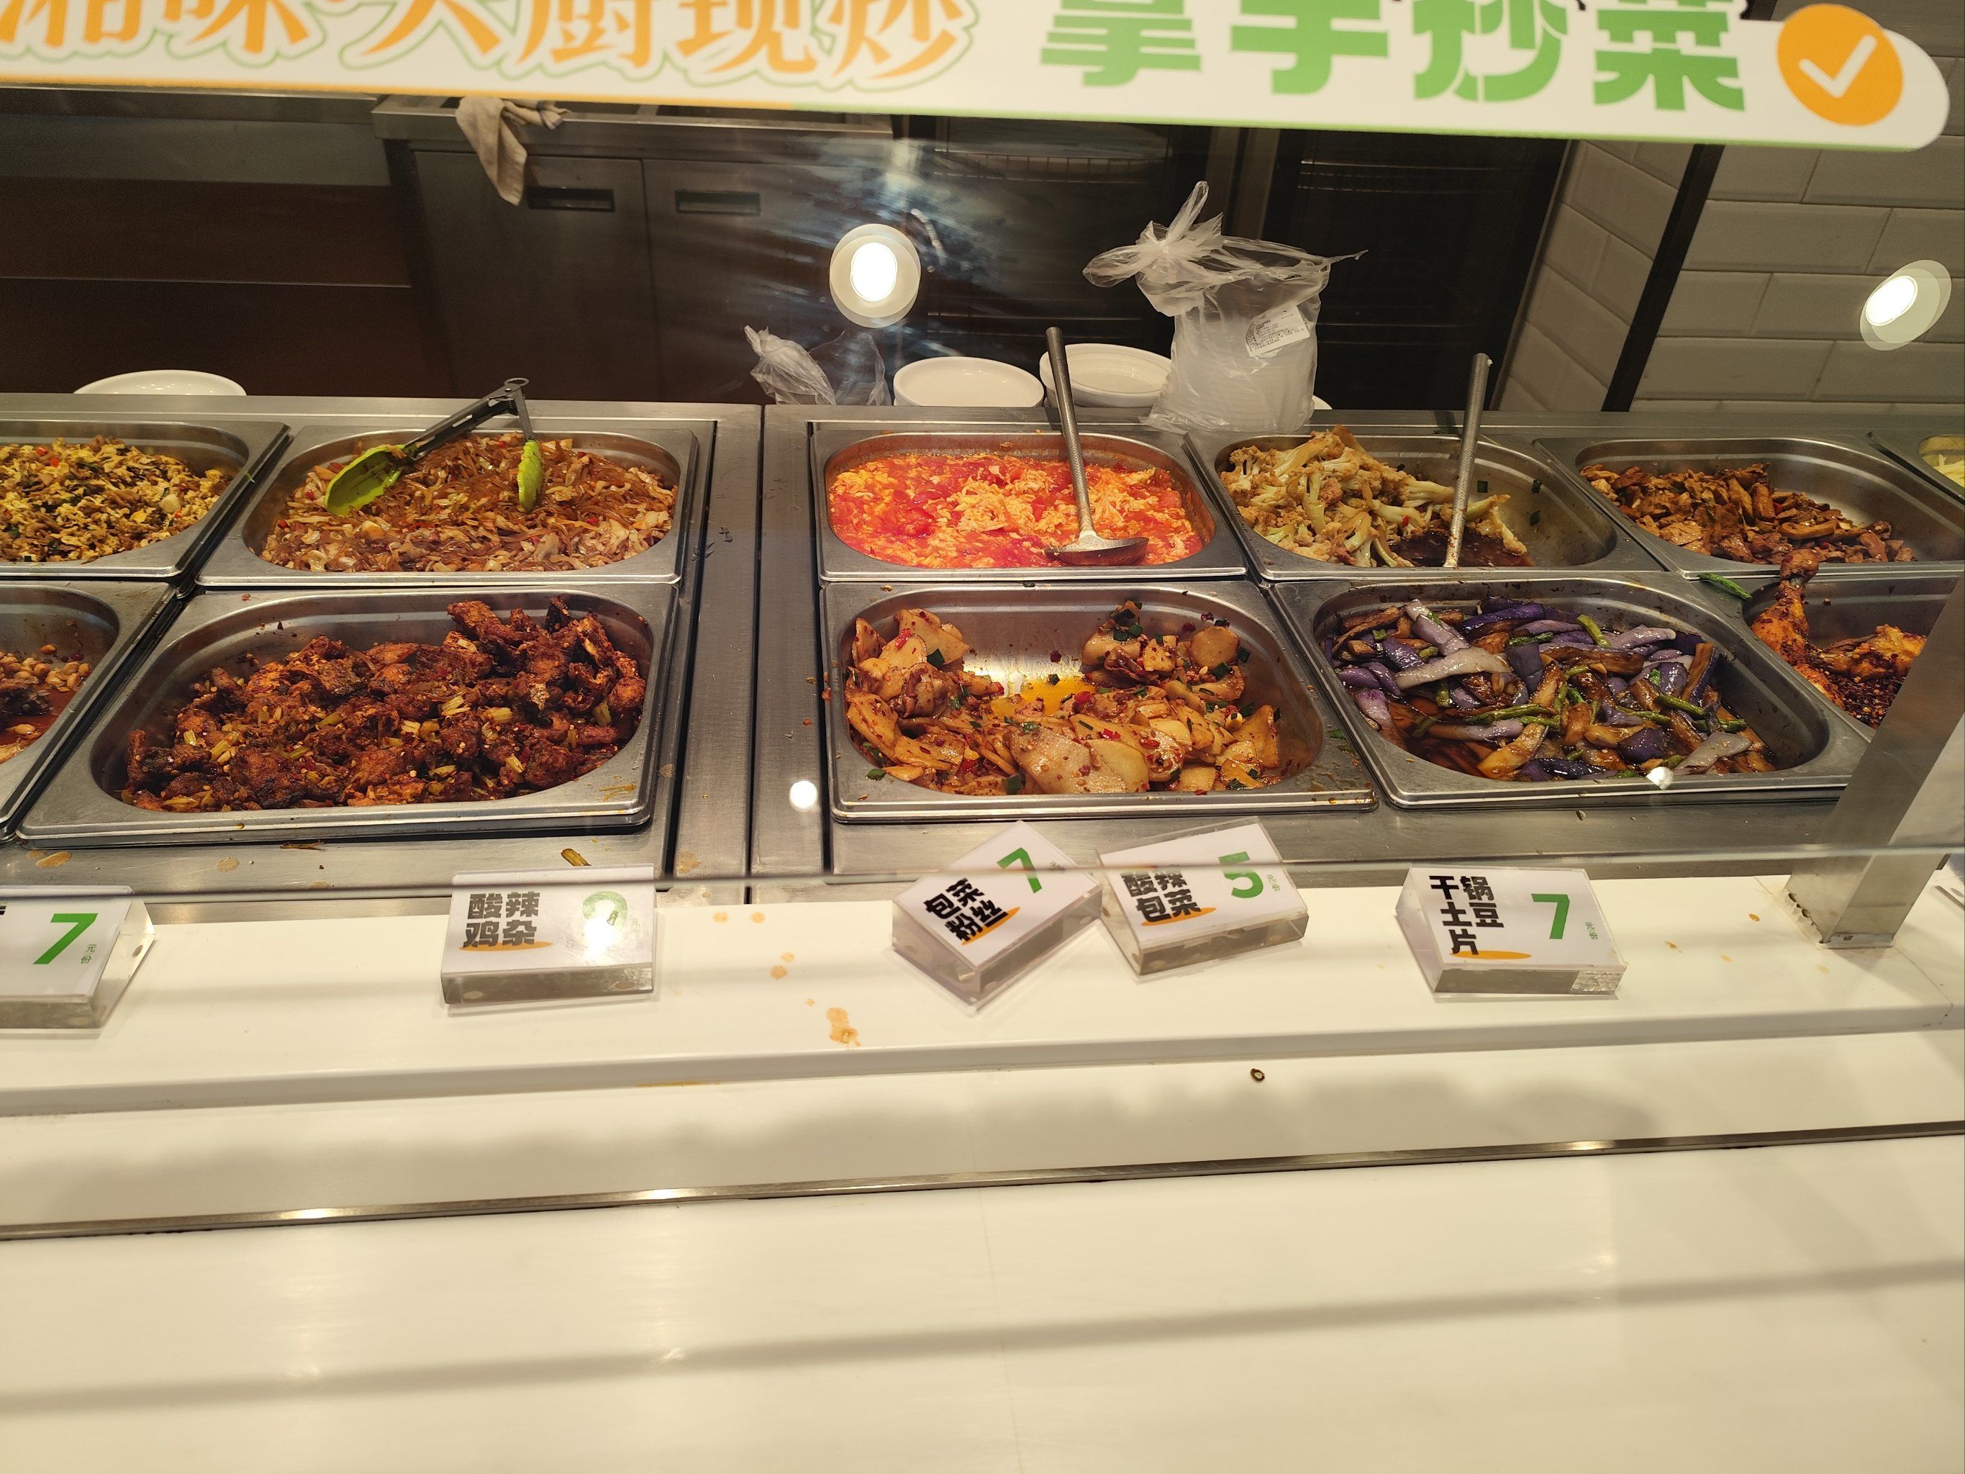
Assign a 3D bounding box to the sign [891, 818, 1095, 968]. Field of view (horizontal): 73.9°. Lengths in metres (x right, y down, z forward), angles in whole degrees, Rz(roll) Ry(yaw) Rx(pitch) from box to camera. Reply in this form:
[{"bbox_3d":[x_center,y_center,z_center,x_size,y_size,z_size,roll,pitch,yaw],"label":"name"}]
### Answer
[{"bbox_3d":[0.009,0.088,0.670,0.059,0.031,0.094,32,45,33],"label":"sign"}]

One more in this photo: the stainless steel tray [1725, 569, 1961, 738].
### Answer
[{"bbox_3d":[0.730,-0.020,0.961,0.325,0.075,0.265,-1,36,-7],"label":"stainless steel tray"}]

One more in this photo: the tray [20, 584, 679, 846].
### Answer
[{"bbox_3d":[-0.364,0.001,0.835,0.325,0.075,0.265,-1,36,-7],"label":"tray"}]

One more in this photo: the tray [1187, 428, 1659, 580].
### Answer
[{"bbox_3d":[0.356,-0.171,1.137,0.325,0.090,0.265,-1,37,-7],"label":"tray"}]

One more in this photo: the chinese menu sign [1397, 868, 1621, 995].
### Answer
[{"bbox_3d":[0.283,0.103,0.698,0.099,0.032,0.061,1,37,-5],"label":"chinese menu sign"}]

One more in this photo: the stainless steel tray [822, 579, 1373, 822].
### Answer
[{"bbox_3d":[0.058,-0.007,0.882,0.325,0.075,0.265,-1,36,-7],"label":"stainless steel tray"}]

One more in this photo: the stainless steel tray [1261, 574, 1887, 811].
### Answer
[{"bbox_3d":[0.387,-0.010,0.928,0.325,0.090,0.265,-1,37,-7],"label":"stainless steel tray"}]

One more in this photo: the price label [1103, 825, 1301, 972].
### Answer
[{"bbox_3d":[0.118,0.085,0.704,0.099,0.032,0.061,-9,39,-17],"label":"price label"}]

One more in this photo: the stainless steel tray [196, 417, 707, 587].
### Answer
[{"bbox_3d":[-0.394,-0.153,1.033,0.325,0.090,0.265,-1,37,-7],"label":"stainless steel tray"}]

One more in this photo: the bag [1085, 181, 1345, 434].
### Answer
[{"bbox_3d":[0.209,-0.402,1.208,0.245,0.215,0.160,-1,36,-7],"label":"bag"}]

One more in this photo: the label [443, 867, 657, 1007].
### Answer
[{"bbox_3d":[-0.210,0.095,0.641,0.095,0.032,0.059,-2,37,-8],"label":"label"}]

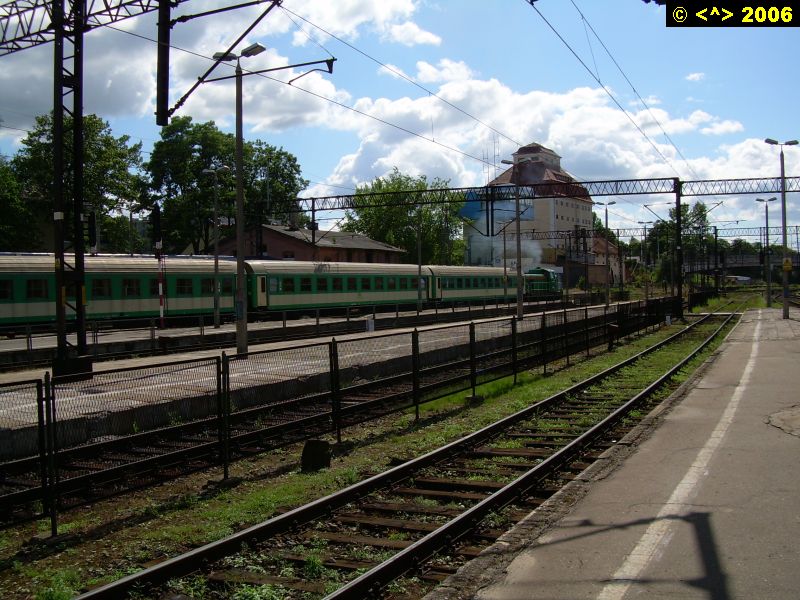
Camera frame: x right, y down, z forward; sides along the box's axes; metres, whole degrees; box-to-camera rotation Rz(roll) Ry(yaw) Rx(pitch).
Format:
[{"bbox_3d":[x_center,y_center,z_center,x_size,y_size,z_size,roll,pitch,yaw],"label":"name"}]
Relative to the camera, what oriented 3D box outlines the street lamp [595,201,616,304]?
[{"bbox_3d":[17.717,-3.828,75.200,1.680,9.050,0.340,-1,1,23],"label":"street lamp"}]

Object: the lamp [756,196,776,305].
[{"bbox_3d":[30.456,-3.938,72.800,1.680,9.000,0.340,-1,1,23],"label":"lamp"}]

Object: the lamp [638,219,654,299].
[{"bbox_3d":[28.023,-4.384,100.000,1.680,9.050,0.340,-1,1,23],"label":"lamp"}]

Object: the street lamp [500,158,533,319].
[{"bbox_3d":[6.701,-3.384,49.700,1.680,9.080,0.340,-1,1,23],"label":"street lamp"}]

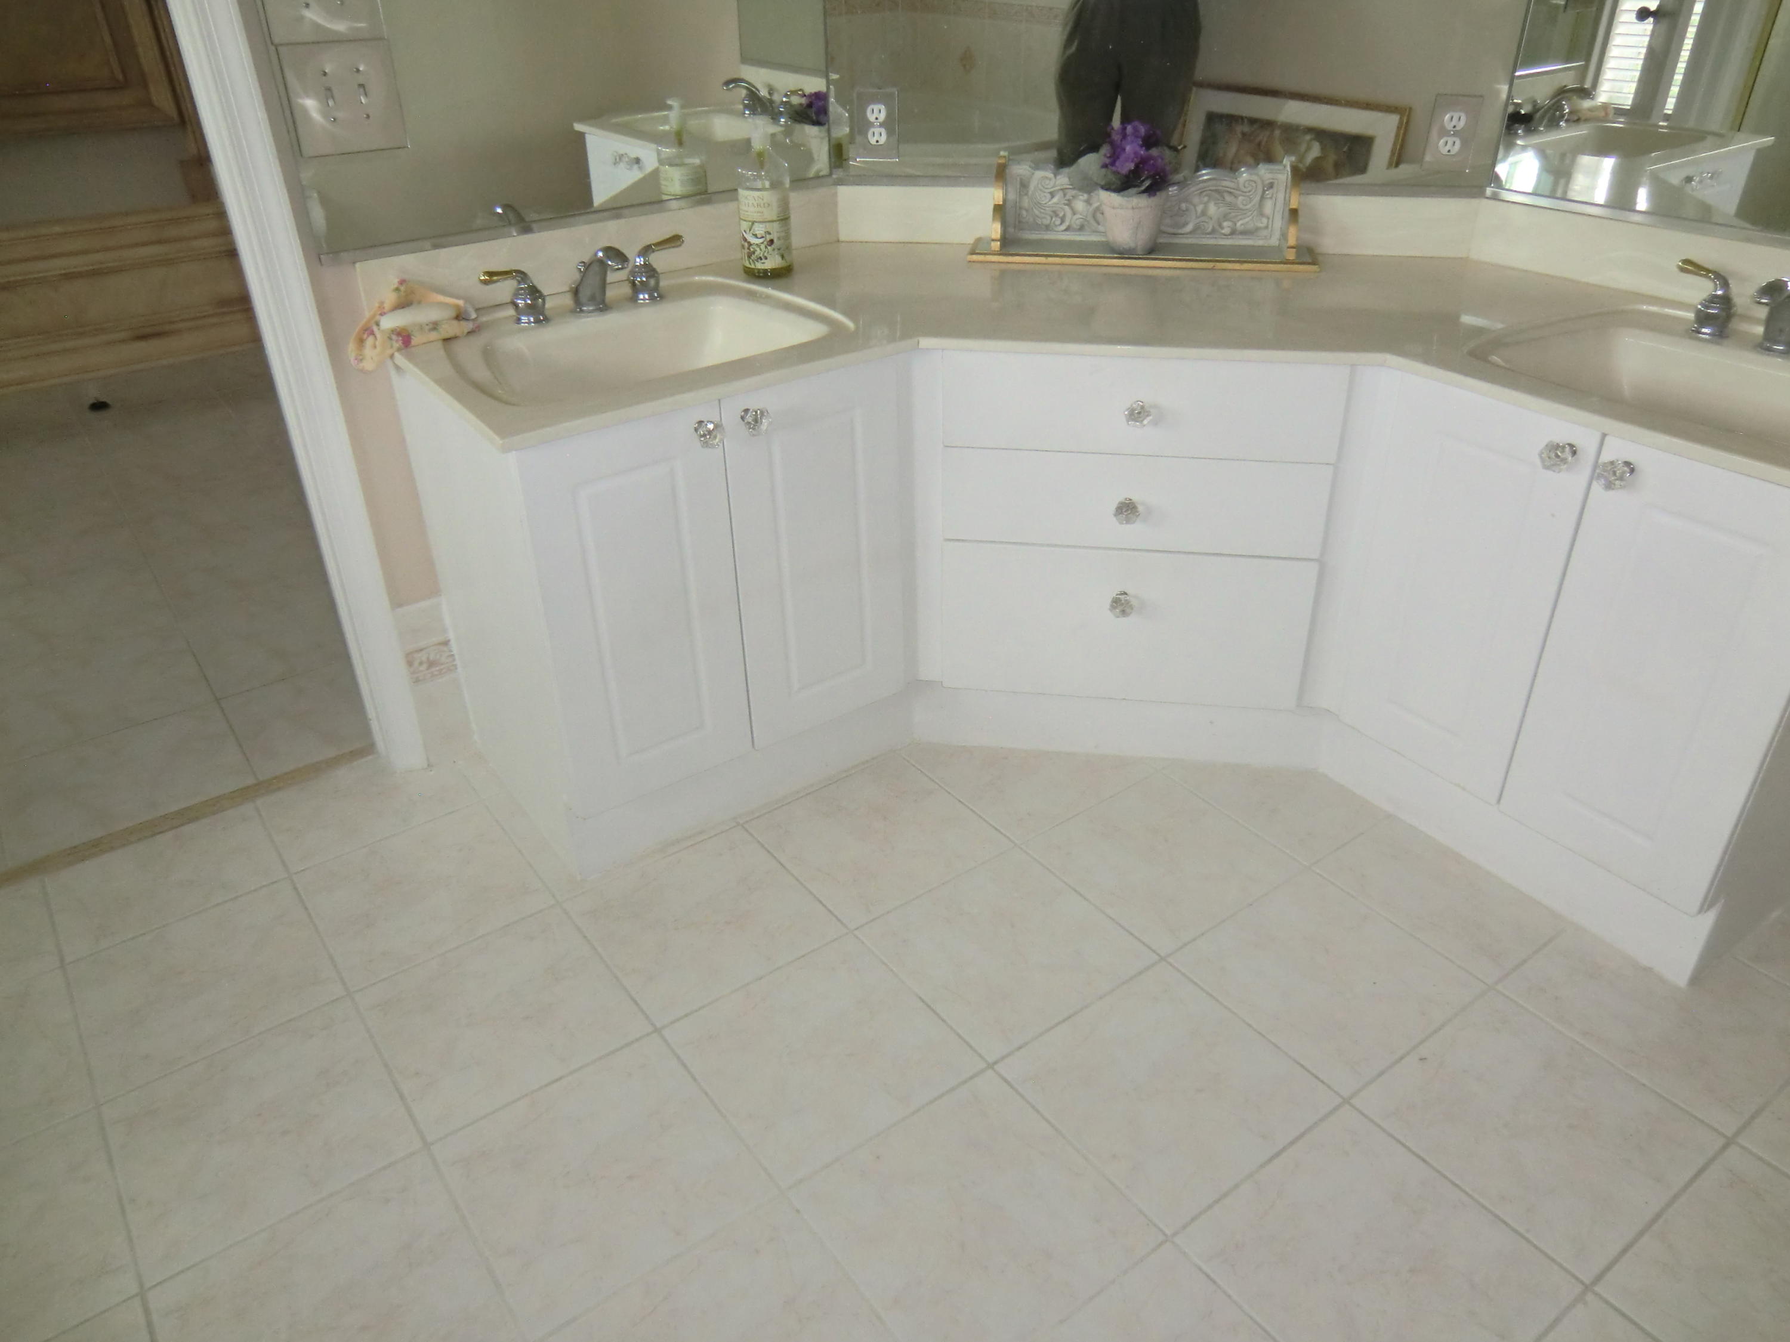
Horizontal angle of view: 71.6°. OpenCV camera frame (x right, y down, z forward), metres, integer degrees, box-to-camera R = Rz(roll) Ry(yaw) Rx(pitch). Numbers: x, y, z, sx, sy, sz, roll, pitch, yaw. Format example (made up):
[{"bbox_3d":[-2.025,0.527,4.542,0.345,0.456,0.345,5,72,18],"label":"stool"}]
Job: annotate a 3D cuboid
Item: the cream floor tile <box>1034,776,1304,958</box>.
[{"bbox_3d":[0.411,0.290,1.916,0.305,0.012,0.305,-22,37,-30],"label":"cream floor tile"}]

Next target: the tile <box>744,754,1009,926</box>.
[{"bbox_3d":[-0.027,0.264,1.973,0.305,0.012,0.305,-22,37,-30],"label":"tile"}]

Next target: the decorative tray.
[{"bbox_3d":[0.449,-0.827,2.229,0.618,0.172,0.115,5,32,9],"label":"decorative tray"}]

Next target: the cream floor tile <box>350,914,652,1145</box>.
[{"bbox_3d":[-0.537,0.472,1.707,0.313,0.010,0.313,-22,37,-30],"label":"cream floor tile"}]

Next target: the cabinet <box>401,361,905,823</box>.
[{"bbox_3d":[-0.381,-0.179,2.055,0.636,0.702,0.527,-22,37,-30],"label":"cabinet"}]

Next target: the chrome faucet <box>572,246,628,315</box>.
[{"bbox_3d":[-0.466,-0.619,1.960,0.062,0.112,0.165,-22,38,-31],"label":"chrome faucet"}]

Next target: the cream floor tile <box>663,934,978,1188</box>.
[{"bbox_3d":[-0.095,0.494,1.628,0.309,0.010,0.309,-22,37,-30],"label":"cream floor tile"}]

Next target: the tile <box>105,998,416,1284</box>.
[{"bbox_3d":[-0.772,0.558,1.513,0.305,0.012,0.305,-22,37,-30],"label":"tile"}]

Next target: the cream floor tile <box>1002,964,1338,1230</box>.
[{"bbox_3d":[0.346,0.529,1.589,0.313,0.010,0.313,-22,37,-30],"label":"cream floor tile"}]

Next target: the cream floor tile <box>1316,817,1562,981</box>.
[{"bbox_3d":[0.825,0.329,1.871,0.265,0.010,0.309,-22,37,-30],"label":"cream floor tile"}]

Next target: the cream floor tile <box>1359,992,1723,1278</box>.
[{"bbox_3d":[0.778,0.550,1.510,0.309,0.010,0.309,-22,37,-30],"label":"cream floor tile"}]

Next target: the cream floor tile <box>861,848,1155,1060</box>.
[{"bbox_3d":[0.156,0.394,1.785,0.309,0.010,0.309,-22,37,-30],"label":"cream floor tile"}]

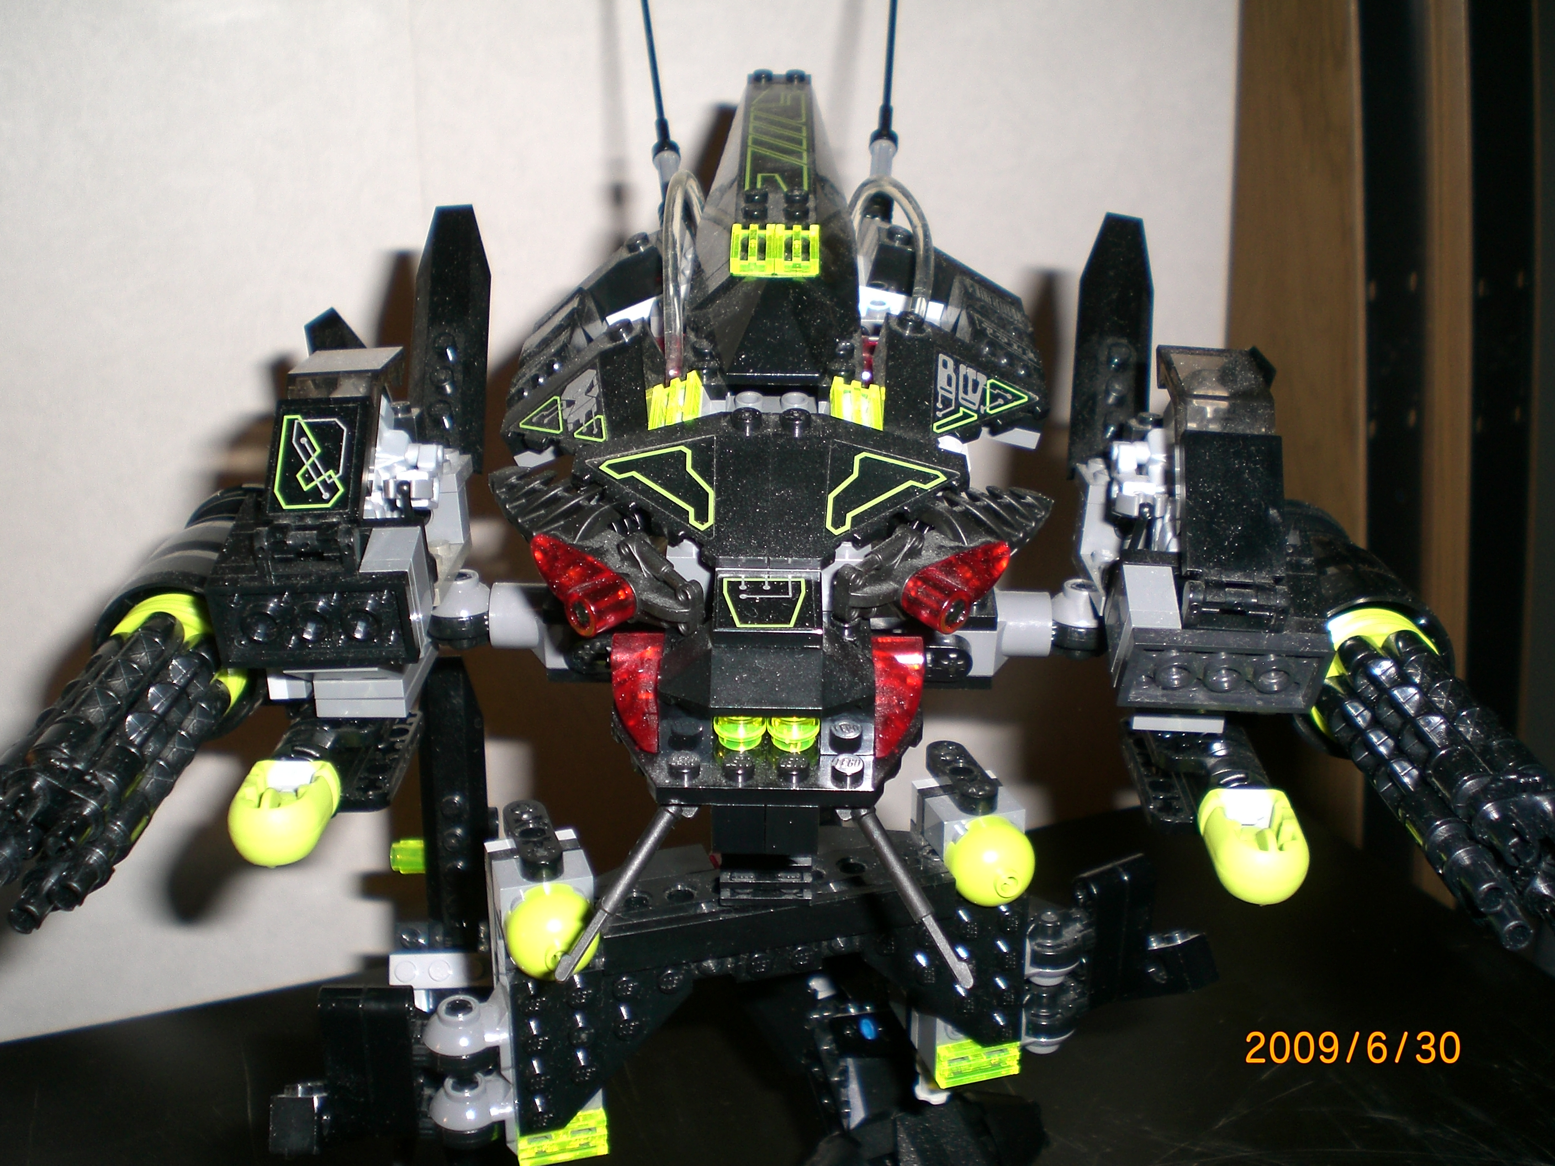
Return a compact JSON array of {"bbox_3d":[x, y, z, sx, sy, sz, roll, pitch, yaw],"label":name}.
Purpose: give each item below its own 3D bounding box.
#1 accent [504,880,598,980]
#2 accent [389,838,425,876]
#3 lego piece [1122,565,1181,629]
[{"bbox_3d":[-0.038,0.058,0.285,0.016,0.016,0.016,1,24,0],"label":"accent"},{"bbox_3d":[-0.084,0.063,0.396,0.010,0.008,0.008,0,20,0],"label":"accent"},{"bbox_3d":[0.062,0.004,0.283,0.008,0.006,0.013,0,54,0],"label":"lego piece"}]

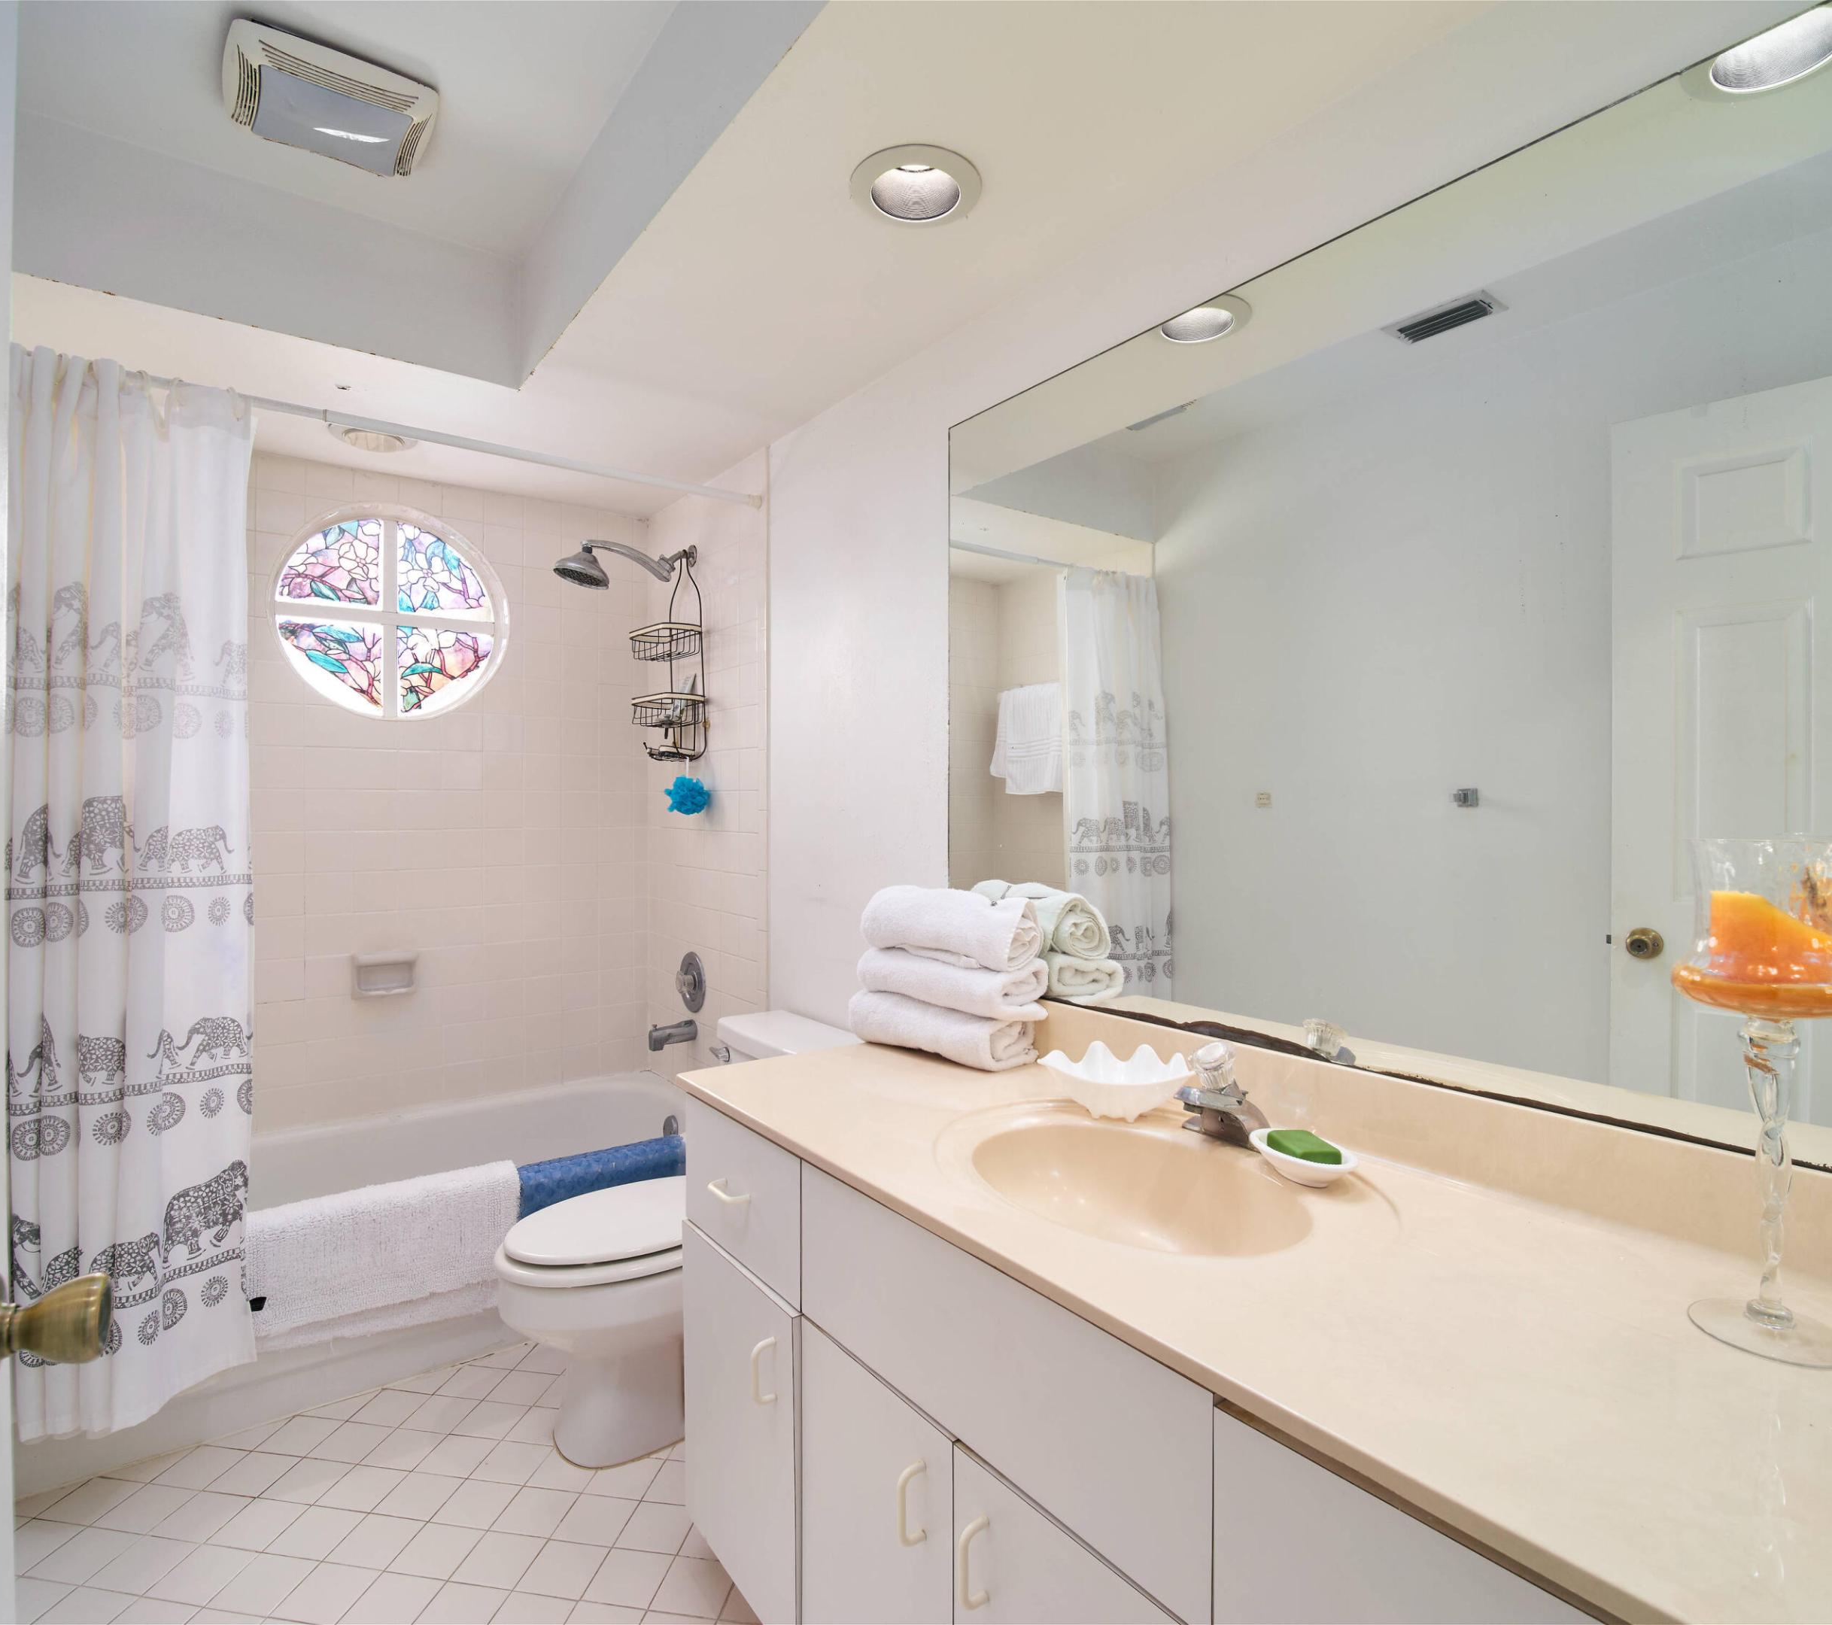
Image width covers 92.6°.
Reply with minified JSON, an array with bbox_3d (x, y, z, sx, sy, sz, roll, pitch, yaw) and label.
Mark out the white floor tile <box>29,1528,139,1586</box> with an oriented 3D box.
[{"bbox_3d":[-1.436,1.290,1.516,0.117,0.010,0.105,0,1,12],"label":"white floor tile"}]

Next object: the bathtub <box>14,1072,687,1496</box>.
[{"bbox_3d":[-1.379,1.078,2.247,1.575,0.424,0.713,0,0,-34],"label":"bathtub"}]

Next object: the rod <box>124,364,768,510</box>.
[{"bbox_3d":[-1.008,-0.824,1.933,1.430,0.028,0.028,0,0,-34],"label":"rod"}]

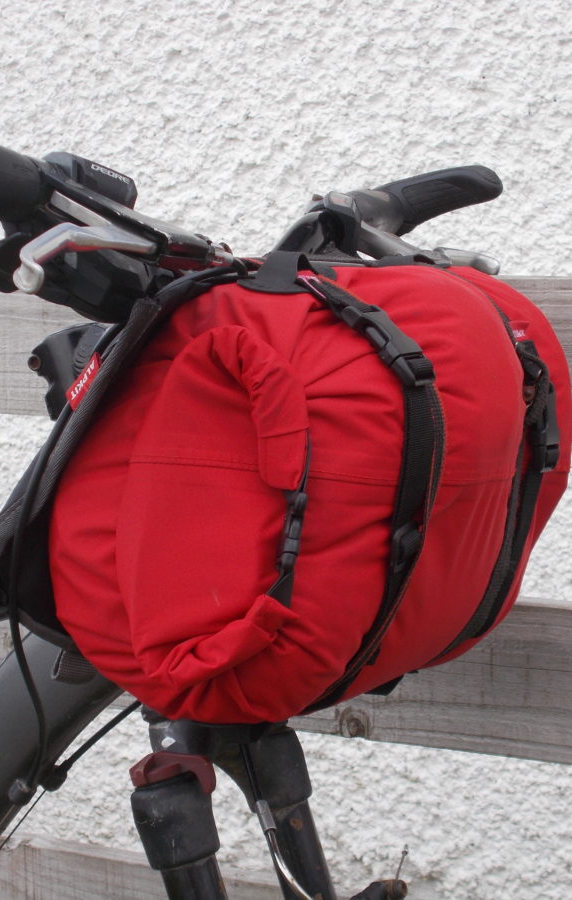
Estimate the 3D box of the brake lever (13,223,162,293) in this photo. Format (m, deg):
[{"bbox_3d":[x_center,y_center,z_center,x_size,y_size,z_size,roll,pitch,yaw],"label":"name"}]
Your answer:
[{"bbox_3d":[-0.090,-0.082,0.845,0.036,0.021,0.113,35,22,11],"label":"brake lever"}]

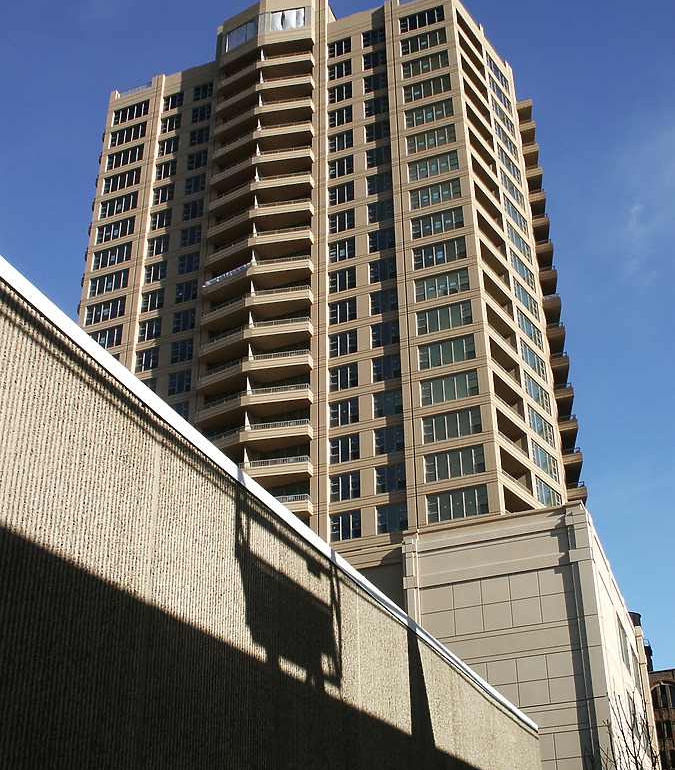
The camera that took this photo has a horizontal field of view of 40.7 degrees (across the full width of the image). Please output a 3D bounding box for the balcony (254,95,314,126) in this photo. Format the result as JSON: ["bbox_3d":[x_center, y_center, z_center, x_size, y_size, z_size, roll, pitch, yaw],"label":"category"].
[{"bbox_3d":[-4.690,-25.030,83.470,5.020,1.380,1.780,-5,-29,9],"label":"balcony"}]

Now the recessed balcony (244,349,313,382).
[{"bbox_3d":[-4.473,-1.460,72.676,5.060,1.320,2.150,-6,-29,10],"label":"recessed balcony"}]

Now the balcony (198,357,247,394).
[{"bbox_3d":[-8.820,-0.630,72.320,4.720,1.380,1.680,-18,-33,29],"label":"balcony"}]

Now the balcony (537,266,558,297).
[{"bbox_3d":[19.132,-9.294,83.774,2.200,1.320,3.300,-12,-30,20],"label":"balcony"}]

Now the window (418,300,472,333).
[{"bbox_3d":[8.139,-5.097,69.206,4.300,2.050,0.200,-12,-30,20],"label":"window"}]

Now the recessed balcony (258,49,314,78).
[{"bbox_3d":[-4.678,-30.645,88.079,4.973,1.320,2.150,-6,-29,10],"label":"recessed balcony"}]

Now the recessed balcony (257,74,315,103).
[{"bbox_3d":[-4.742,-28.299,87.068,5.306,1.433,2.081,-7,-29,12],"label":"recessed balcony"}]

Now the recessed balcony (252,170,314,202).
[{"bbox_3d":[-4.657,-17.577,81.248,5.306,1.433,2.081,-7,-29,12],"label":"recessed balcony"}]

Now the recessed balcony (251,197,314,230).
[{"bbox_3d":[-4.590,-14.560,77.850,5.020,1.380,1.780,-5,-29,9],"label":"recessed balcony"}]

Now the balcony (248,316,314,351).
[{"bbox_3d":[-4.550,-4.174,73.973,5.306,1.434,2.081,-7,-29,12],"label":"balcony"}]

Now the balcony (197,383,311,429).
[{"bbox_3d":[-6.620,1.460,69.980,9.780,1.380,2.280,-11,-30,20],"label":"balcony"}]

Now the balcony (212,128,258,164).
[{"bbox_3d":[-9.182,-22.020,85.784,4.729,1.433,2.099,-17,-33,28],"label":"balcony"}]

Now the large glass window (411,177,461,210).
[{"bbox_3d":[8.060,-15.647,74.900,4.300,2.050,0.200,-12,-30,20],"label":"large glass window"}]

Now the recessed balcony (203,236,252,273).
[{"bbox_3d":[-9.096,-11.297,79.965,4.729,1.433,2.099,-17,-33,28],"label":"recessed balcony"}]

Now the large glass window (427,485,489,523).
[{"bbox_3d":[8.215,8.179,62.053,4.300,2.050,0.200,-12,-30,20],"label":"large glass window"}]

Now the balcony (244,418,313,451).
[{"bbox_3d":[-4.419,3.921,70.013,5.089,1.320,2.150,-6,-29,10],"label":"balcony"}]

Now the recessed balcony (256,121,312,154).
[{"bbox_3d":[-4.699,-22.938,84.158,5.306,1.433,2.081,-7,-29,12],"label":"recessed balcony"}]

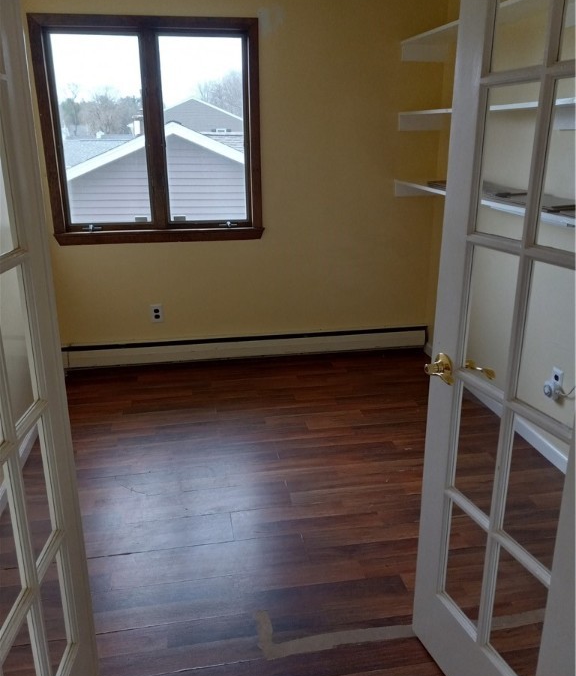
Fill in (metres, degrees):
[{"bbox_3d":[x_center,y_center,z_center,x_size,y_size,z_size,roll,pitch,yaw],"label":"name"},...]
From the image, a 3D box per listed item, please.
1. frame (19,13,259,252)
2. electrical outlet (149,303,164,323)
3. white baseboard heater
[{"bbox_3d":[-0.804,-1.224,3.618,1.295,1.284,0.085,-3,18,-9],"label":"frame"},{"bbox_3d":[-0.857,-0.156,3.918,0.072,0.116,0.010,-3,18,-9],"label":"electrical outlet"},{"bbox_3d":[-0.237,0.073,4.062,2.480,0.167,0.070,-3,18,-9],"label":"white baseboard heater"}]

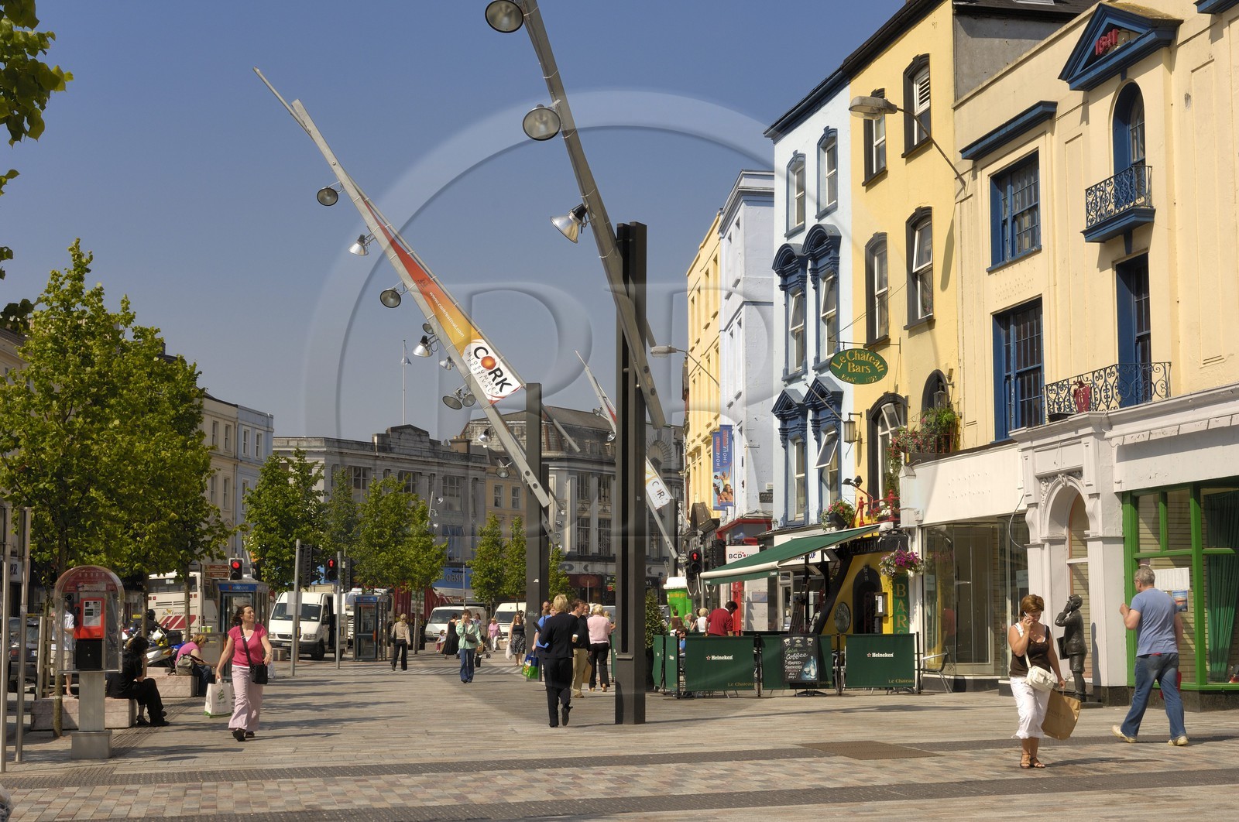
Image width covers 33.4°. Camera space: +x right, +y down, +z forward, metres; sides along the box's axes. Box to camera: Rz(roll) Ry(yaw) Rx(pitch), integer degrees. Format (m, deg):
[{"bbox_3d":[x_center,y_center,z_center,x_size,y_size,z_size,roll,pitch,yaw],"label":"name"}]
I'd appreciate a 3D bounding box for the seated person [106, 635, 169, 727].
[{"bbox_3d":[-6.887,3.864,29.466,0.860,1.289,0.520,1,-6,-12],"label":"seated person"}]

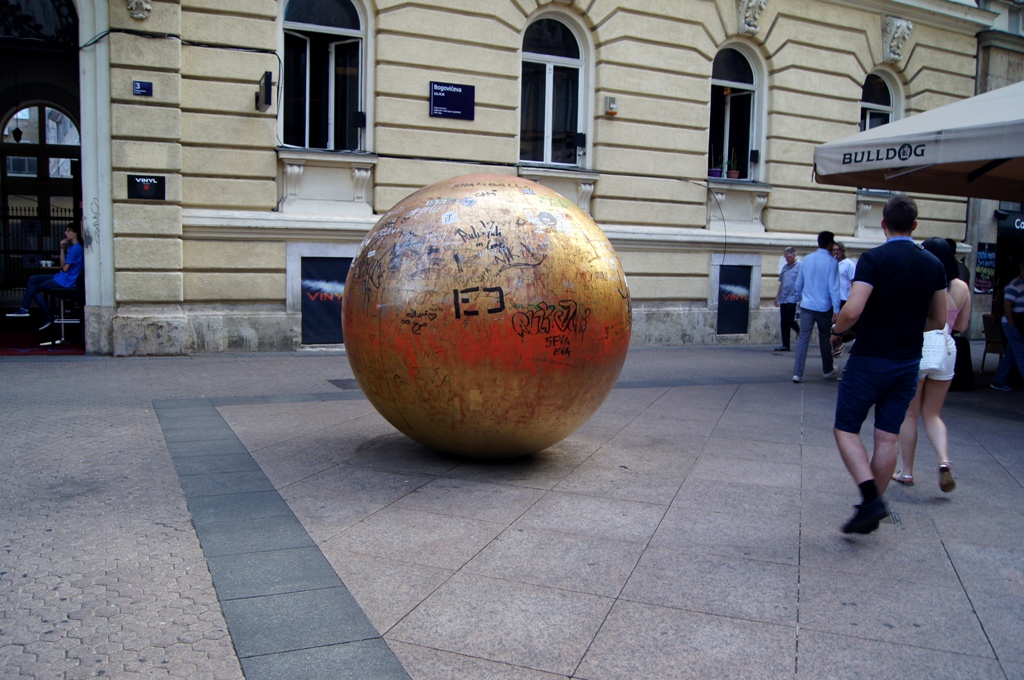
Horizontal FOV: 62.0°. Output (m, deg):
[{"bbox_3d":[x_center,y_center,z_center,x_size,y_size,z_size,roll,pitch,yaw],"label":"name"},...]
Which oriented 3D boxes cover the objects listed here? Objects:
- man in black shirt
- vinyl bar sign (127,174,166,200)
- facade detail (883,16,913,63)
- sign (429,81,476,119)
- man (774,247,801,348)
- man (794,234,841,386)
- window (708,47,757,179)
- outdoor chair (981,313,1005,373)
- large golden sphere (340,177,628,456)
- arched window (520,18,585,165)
[{"bbox_3d":[1.977,0.131,4.558,0.560,1.788,0.520,1,5,-5],"label":"man in black shirt"},{"bbox_3d":[-4.613,-1.925,10.766,0.448,0.299,0.030,-2,6,-27],"label":"vinyl bar sign"},{"bbox_3d":[7.472,-5.786,16.558,0.550,0.821,0.280,-2,6,-27],"label":"facade detail"},{"bbox_3d":[-0.885,-3.540,12.655,0.708,0.533,0.030,-2,6,-27],"label":"sign"},{"bbox_3d":[4.825,-0.726,14.837,0.500,1.775,0.460,-2,7,-35],"label":"man"},{"bbox_3d":[3.837,-0.414,10.704,0.520,1.858,0.460,5,7,36],"label":"man"},{"bbox_3d":[3.935,-4.054,15.305,1.112,2.281,0.150,-2,6,-27],"label":"window"},{"bbox_3d":[7.130,0.060,12.219,0.560,0.880,0.460,-2,6,-28],"label":"outdoor chair"},{"bbox_3d":[-0.167,-0.159,5.950,2.000,2.000,2.000,1,5,0],"label":"large golden sphere"},{"bbox_3d":[0.624,-3.949,13.614,1.136,2.241,0.150,-2,6,-27],"label":"arched window"}]

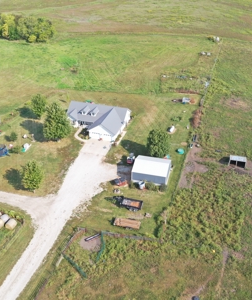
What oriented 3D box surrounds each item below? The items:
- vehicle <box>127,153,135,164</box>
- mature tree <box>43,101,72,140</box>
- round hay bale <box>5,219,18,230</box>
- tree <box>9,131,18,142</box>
[{"bbox_3d":[1.357,2.003,92.027,2.000,1.800,3.500,6,31,9],"label":"vehicle"},{"bbox_3d":[-19.011,-7.412,97.767,7.800,11.600,7.800,1,31,0],"label":"mature tree"},{"bbox_3d":[-22.883,14.931,69.971,1.783,1.783,1.380,8,32,12],"label":"round hay bale"},{"bbox_3d":[-31.805,-3.760,99.266,2.055,3.432,2.055,1,31,0],"label":"tree"}]

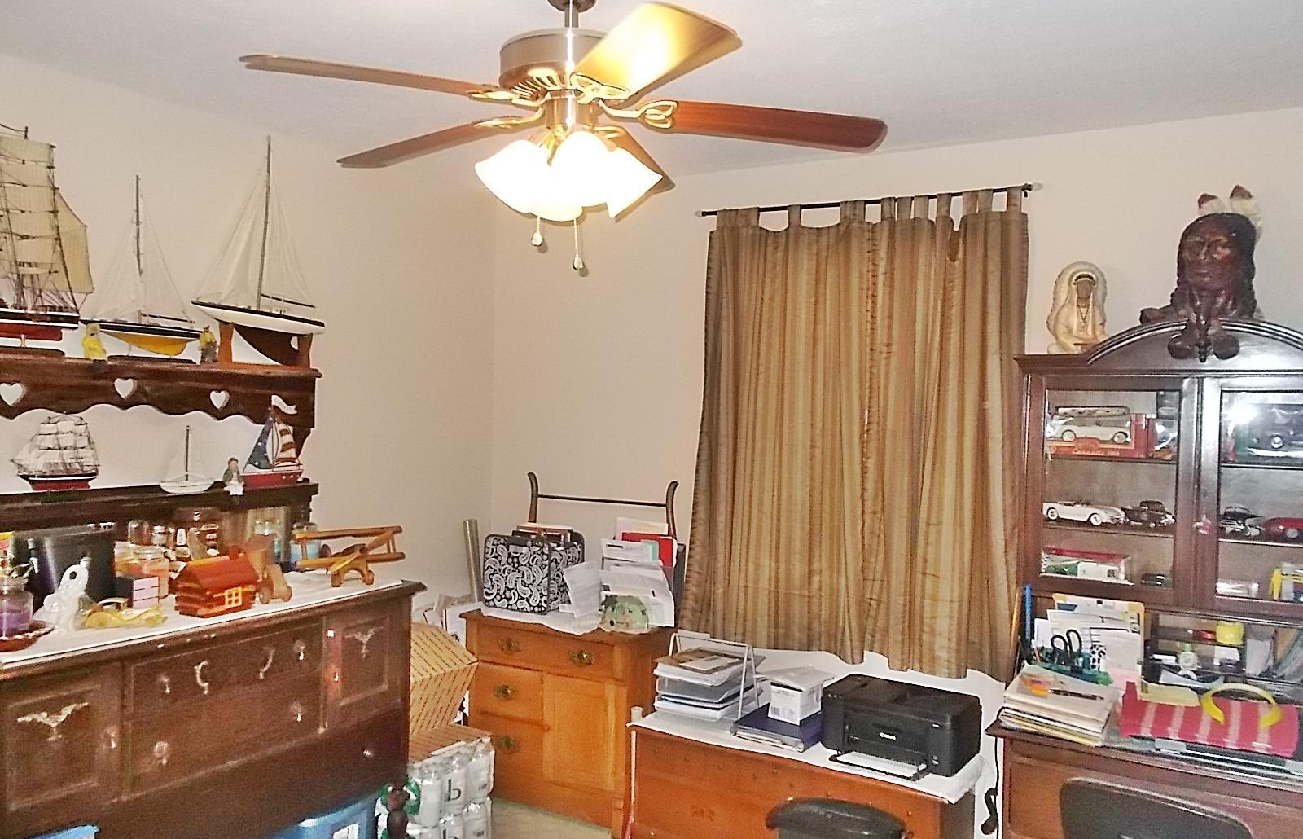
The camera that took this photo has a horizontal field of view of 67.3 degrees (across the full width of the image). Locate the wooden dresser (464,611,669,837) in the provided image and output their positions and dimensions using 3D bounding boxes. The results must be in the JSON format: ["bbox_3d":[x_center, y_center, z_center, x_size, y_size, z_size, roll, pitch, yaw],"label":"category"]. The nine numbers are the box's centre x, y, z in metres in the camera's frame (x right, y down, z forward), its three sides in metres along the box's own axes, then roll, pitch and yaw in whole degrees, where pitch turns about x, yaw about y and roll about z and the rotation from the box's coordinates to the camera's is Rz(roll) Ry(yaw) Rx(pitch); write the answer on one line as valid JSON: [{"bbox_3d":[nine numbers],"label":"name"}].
[{"bbox_3d":[-0.314,1.140,3.875,0.797,0.721,0.421,2,2,31],"label":"wooden dresser"}]

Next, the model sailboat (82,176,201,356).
[{"bbox_3d":[-1.461,-0.439,2.822,0.086,0.502,0.350,2,2,31],"label":"model sailboat"}]

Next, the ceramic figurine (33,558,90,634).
[{"bbox_3d":[-1.540,0.456,2.553,0.117,0.178,0.107,2,2,31],"label":"ceramic figurine"}]

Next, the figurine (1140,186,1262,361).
[{"bbox_3d":[1.538,-0.407,2.741,0.269,0.457,0.203,3,2,43],"label":"figurine"}]

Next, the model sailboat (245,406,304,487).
[{"bbox_3d":[-1.237,0.087,3.183,0.055,0.272,0.227,2,1,31],"label":"model sailboat"}]

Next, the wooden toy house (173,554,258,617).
[{"bbox_3d":[-1.236,0.455,2.791,0.137,0.173,0.168,2,2,31],"label":"wooden toy house"}]

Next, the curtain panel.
[{"bbox_3d":[0.673,0.032,3.435,1.228,1.573,0.112,2,2,31],"label":"curtain panel"}]

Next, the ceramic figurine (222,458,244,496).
[{"bbox_3d":[-1.285,0.181,3.002,0.060,0.130,0.058,2,1,31],"label":"ceramic figurine"}]

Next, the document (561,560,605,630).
[{"bbox_3d":[-0.244,0.668,3.680,0.030,0.195,0.220,-15,-8,30],"label":"document"}]

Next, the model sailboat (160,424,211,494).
[{"bbox_3d":[-1.375,0.124,2.904,0.051,0.203,0.168,2,2,31],"label":"model sailboat"}]

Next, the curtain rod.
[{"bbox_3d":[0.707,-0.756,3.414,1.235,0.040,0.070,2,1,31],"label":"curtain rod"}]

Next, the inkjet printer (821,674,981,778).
[{"bbox_3d":[0.786,0.977,3.139,0.435,0.183,0.345,2,1,36],"label":"inkjet printer"}]

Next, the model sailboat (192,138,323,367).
[{"bbox_3d":[-1.276,-0.549,3.222,0.115,0.750,0.505,2,1,31],"label":"model sailboat"}]

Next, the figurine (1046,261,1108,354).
[{"bbox_3d":[1.190,-0.308,2.725,0.165,0.270,0.130,2,1,31],"label":"figurine"}]

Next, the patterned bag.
[{"bbox_3d":[-0.491,0.621,4.050,0.310,0.289,0.254,2,2,31],"label":"patterned bag"}]

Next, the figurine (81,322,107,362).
[{"bbox_3d":[-1.559,-0.211,2.739,0.056,0.120,0.060,2,1,31],"label":"figurine"}]

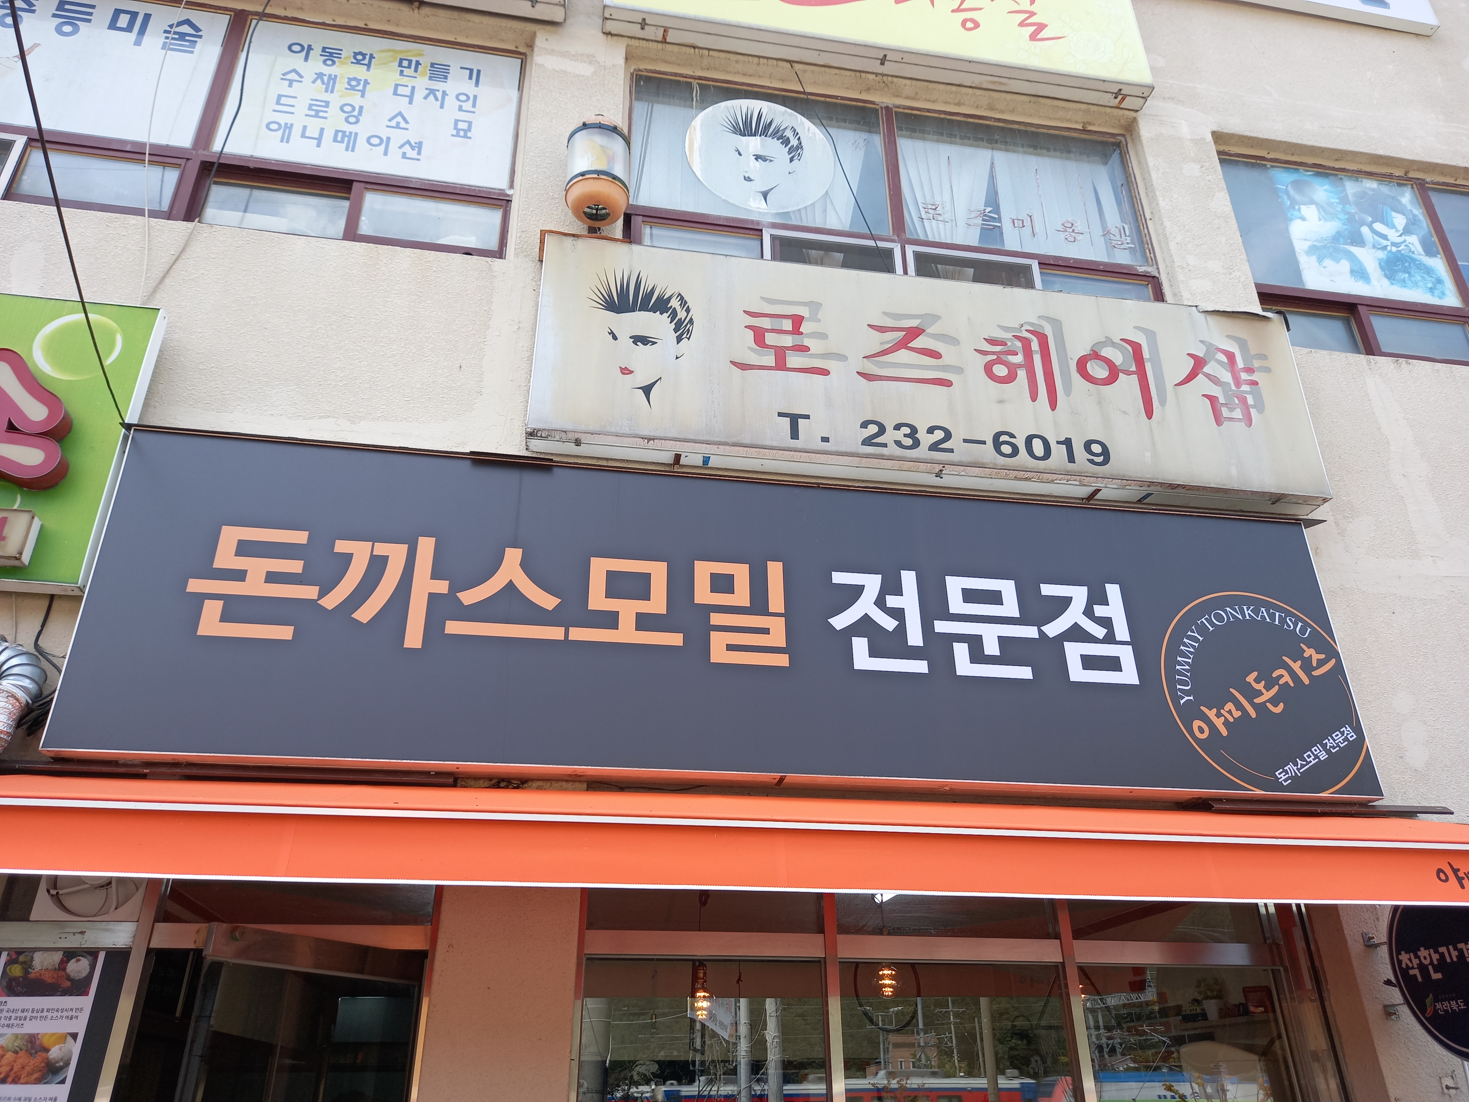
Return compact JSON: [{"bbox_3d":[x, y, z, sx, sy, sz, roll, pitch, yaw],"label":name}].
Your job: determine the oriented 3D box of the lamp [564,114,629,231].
[{"bbox_3d":[-0.633,-1.795,4.906,0.285,0.631,0.285,4,-28,-9],"label":"lamp"}]

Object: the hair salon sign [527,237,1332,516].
[{"bbox_3d":[0.925,-0.785,4.812,3.581,1.039,0.173,4,-28,-9],"label":"hair salon sign"}]

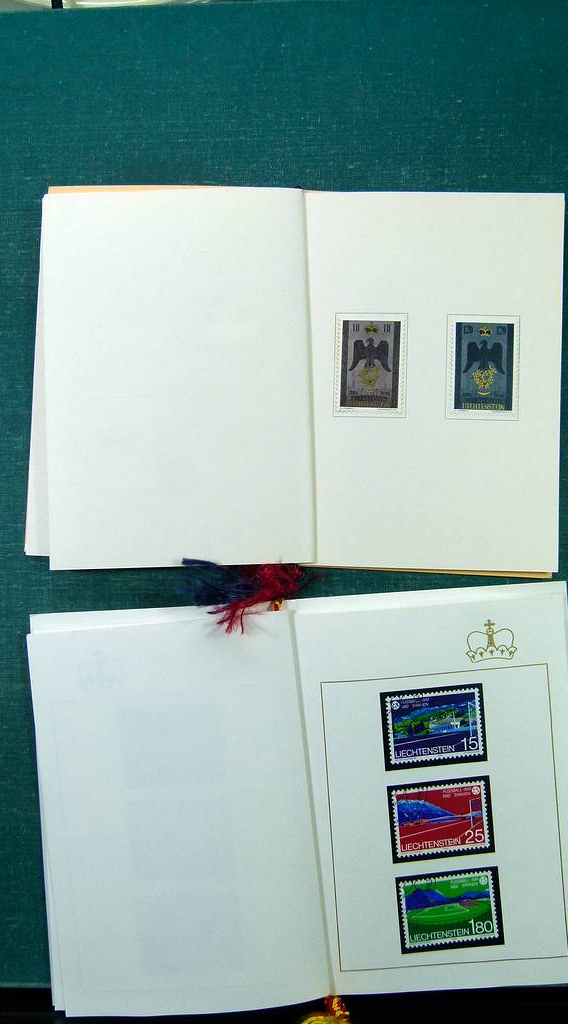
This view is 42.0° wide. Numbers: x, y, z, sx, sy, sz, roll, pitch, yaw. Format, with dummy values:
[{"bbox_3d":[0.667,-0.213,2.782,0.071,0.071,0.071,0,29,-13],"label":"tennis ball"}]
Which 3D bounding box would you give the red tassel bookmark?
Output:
[{"bbox_3d":[-0.015,0.033,0.288,0.048,0.011,0.028,0,88,0],"label":"red tassel bookmark"}]

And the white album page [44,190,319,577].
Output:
[{"bbox_3d":[-0.042,-0.052,0.292,0.103,0.006,0.147,-2,88,0],"label":"white album page"}]

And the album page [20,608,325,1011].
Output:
[{"bbox_3d":[-0.040,0.115,0.286,0.102,0.007,0.147,-5,88,0],"label":"album page"}]

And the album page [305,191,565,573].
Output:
[{"bbox_3d":[0.059,-0.052,0.292,0.099,0.005,0.148,1,88,0],"label":"album page"}]

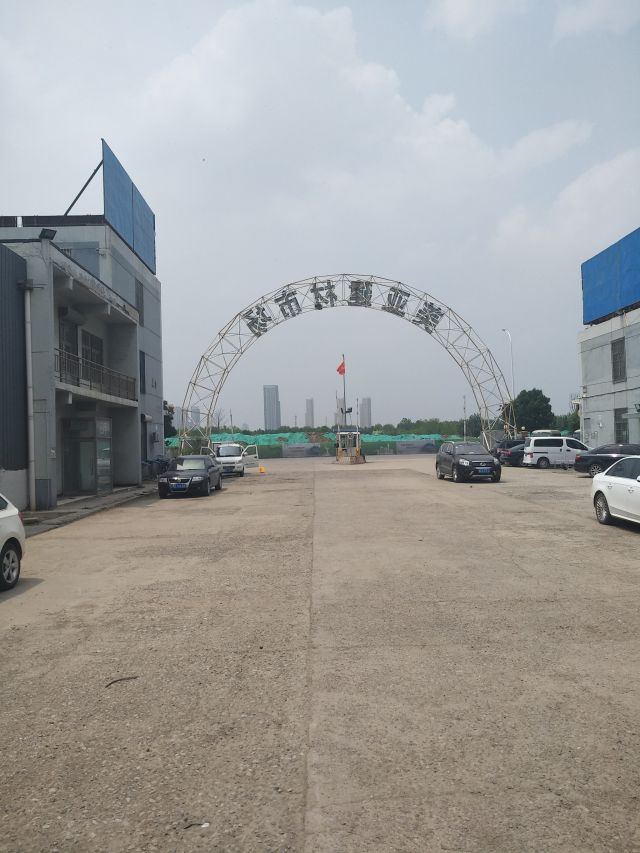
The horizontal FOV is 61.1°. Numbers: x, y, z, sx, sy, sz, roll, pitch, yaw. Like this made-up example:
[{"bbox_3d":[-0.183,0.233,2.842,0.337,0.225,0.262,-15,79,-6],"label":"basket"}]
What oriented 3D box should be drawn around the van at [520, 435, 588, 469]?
[{"bbox_3d":[15.338,1.649,34.709,4.350,1.860,1.720,-2,-2,7],"label":"van"}]

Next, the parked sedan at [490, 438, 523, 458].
[{"bbox_3d":[15.155,1.894,39.745,4.600,1.720,1.840,-2,-2,7],"label":"parked sedan"}]

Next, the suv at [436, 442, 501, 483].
[{"bbox_3d":[6.742,1.612,25.000,1.820,1.710,4.500,-1,-2,-2],"label":"suv"}]

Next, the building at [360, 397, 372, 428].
[{"bbox_3d":[108.078,-12.004,1263.525,25.360,107.010,25.000,-1,-2,0],"label":"building"}]

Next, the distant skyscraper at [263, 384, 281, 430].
[{"bbox_3d":[-102.790,-21.724,1166.482,33.940,130.920,30.000,-1,-2,0],"label":"distant skyscraper"}]

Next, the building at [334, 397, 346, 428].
[{"bbox_3d":[48.107,-10.634,1263.531,24.210,107.410,25.000,-1,-2,0],"label":"building"}]

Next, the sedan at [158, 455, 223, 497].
[{"bbox_3d":[-5.026,1.928,21.589,1.740,1.480,4.780,-1,-2,-3],"label":"sedan"}]

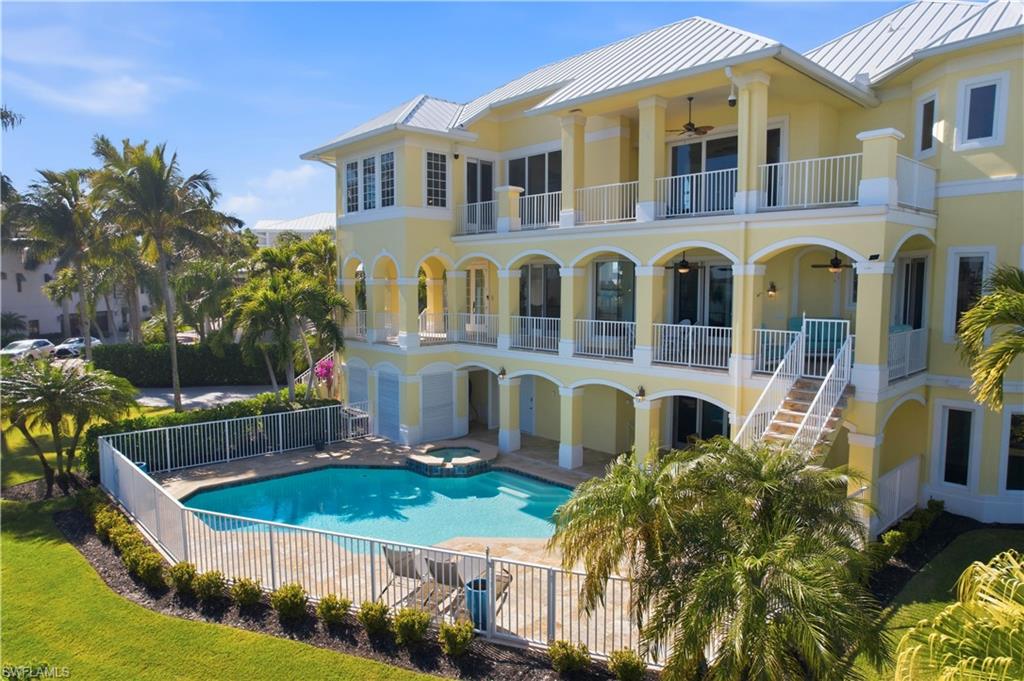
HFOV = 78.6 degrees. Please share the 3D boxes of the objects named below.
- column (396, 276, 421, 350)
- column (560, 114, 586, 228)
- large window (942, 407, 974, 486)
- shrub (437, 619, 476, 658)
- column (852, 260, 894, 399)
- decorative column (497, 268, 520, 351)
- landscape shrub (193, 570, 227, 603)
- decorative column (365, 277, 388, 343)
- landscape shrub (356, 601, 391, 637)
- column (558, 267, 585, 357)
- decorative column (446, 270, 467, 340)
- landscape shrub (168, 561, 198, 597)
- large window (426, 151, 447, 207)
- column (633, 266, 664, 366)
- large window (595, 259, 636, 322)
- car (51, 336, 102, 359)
[{"bbox_3d":[-3.321,-0.841,20.393,0.520,2.400,0.520,-5,7,-38],"label":"column"},{"bbox_3d":[1.719,-4.658,17.449,0.520,2.980,0.510,5,8,43],"label":"column"},{"bbox_3d":[9.467,2.258,13.331,0.120,1.659,0.541,-5,8,-44],"label":"large window"},{"bbox_3d":[-0.845,4.453,9.354,0.567,0.541,0.567,0,6,0],"label":"shrub"},{"bbox_3d":[6.985,-0.180,12.131,0.567,2.645,0.519,-5,8,-44],"label":"column"},{"bbox_3d":[-0.074,-0.978,19.836,0.512,2.518,0.545,-5,8,-43],"label":"decorative column"},{"bbox_3d":[-5.320,4.326,11.003,0.540,0.535,0.540,5,8,43],"label":"landscape shrub"},{"bbox_3d":[-4.524,-0.976,21.078,0.488,2.226,0.504,-5,8,-44],"label":"decorative column"},{"bbox_3d":[-2.164,4.344,9.779,0.510,0.540,0.510,0,6,0],"label":"landscape shrub"},{"bbox_3d":[1.693,-0.787,17.509,0.530,2.470,0.519,-5,8,-44],"label":"column"},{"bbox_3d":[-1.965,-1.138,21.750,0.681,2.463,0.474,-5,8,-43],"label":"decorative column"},{"bbox_3d":[-5.784,4.209,11.016,0.510,0.540,0.510,-5,8,-43],"label":"landscape shrub"},{"bbox_3d":[-2.490,-5.260,20.500,0.770,1.760,0.120,-5,7,-39],"label":"large window"},{"bbox_3d":[3.448,-0.600,15.721,0.530,2.480,0.509,-5,8,-44],"label":"column"},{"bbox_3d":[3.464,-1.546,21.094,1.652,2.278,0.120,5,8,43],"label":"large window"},{"bbox_3d":[-33.268,0.410,48.231,1.850,1.460,4.900,-2,6,-18],"label":"car"}]

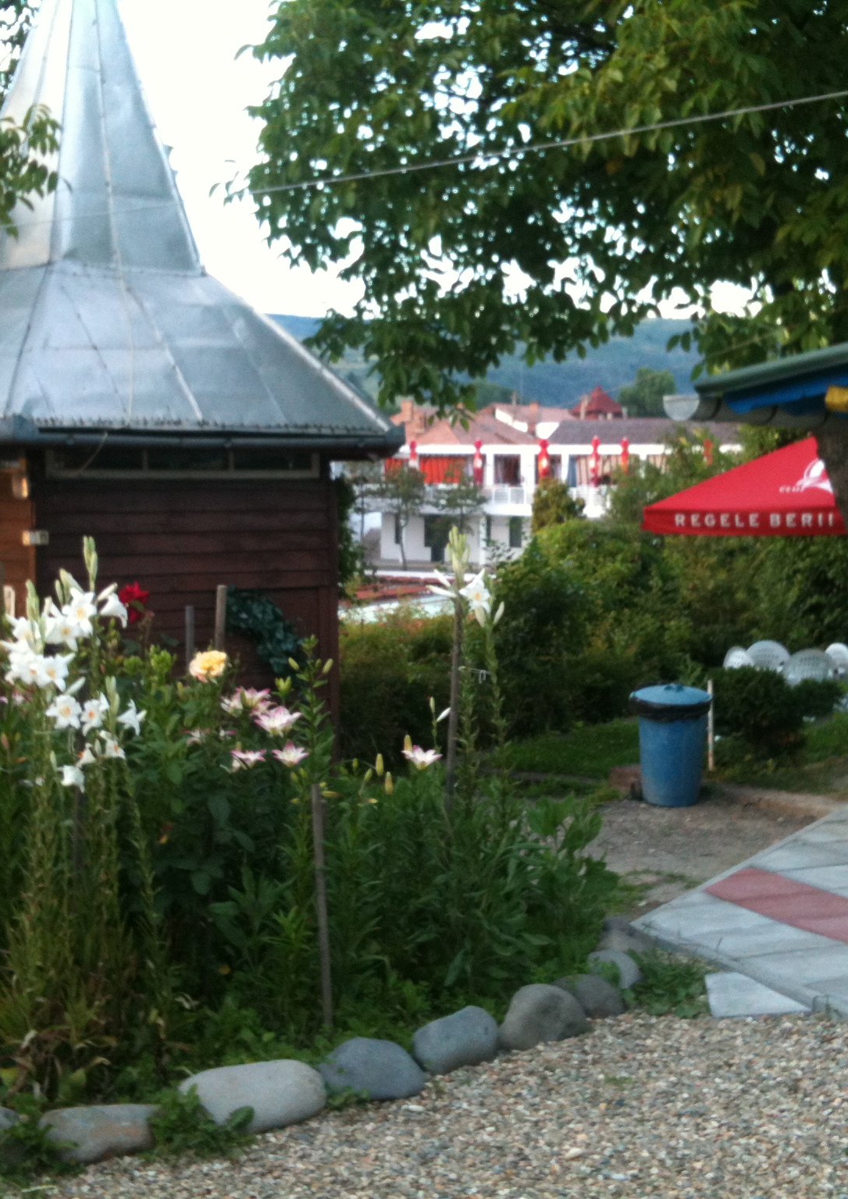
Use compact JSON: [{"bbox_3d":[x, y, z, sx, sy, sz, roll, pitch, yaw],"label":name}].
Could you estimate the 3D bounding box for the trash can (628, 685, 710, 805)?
[{"bbox_3d":[1.301,0.776,8.550,0.440,0.620,0.440,0,5,0],"label":"trash can"}]

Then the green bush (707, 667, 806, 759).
[{"bbox_3d":[2.138,0.735,10.400,0.650,0.600,0.620,0,5,0],"label":"green bush"}]

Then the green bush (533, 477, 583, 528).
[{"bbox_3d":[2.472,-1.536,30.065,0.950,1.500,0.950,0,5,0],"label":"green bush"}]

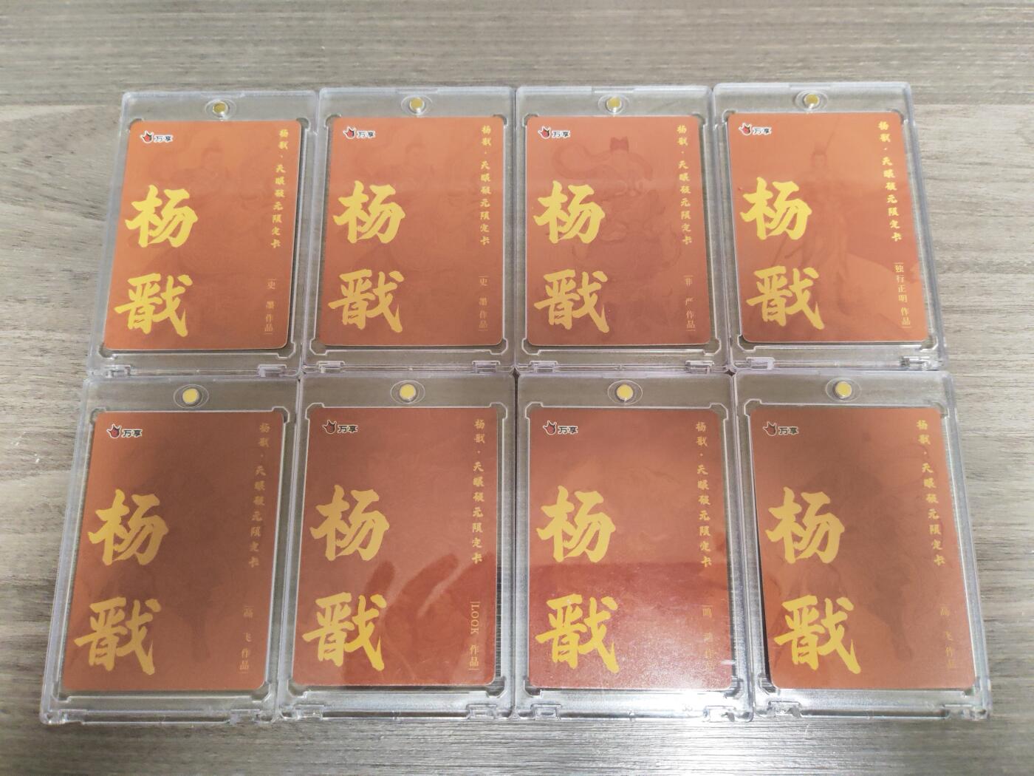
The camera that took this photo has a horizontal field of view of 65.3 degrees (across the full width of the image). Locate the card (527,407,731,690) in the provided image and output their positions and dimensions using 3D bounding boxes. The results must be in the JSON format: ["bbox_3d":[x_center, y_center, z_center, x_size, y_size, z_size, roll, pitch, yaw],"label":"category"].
[{"bbox_3d":[0.036,0.050,0.259,0.063,0.001,0.088,1,76,1],"label":"card"}]

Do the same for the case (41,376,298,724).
[{"bbox_3d":[-0.108,0.050,0.261,0.072,0.008,0.108,0,76,0],"label":"case"}]

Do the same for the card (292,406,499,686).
[{"bbox_3d":[-0.038,0.049,0.260,0.063,0.001,0.088,0,76,1],"label":"card"}]

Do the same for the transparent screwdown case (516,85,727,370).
[{"bbox_3d":[0.036,-0.057,0.286,0.072,0.007,0.108,0,76,1],"label":"transparent screwdown case"}]

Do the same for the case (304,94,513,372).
[{"bbox_3d":[-0.037,-0.057,0.286,0.072,0.007,0.108,0,76,1],"label":"case"}]

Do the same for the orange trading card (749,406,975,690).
[{"bbox_3d":[0.110,0.049,0.258,0.063,0.001,0.088,0,76,0],"label":"orange trading card"}]

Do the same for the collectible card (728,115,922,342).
[{"bbox_3d":[0.109,-0.058,0.285,0.063,0.001,0.088,0,76,1],"label":"collectible card"}]

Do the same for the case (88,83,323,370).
[{"bbox_3d":[-0.108,-0.055,0.287,0.072,0.008,0.108,0,76,0],"label":"case"}]

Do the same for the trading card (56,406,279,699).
[{"bbox_3d":[-0.110,0.051,0.260,0.063,0.001,0.088,0,76,0],"label":"trading card"}]

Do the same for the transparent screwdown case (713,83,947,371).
[{"bbox_3d":[0.107,-0.058,0.285,0.072,0.008,0.108,0,76,1],"label":"transparent screwdown case"}]

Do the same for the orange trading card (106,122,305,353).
[{"bbox_3d":[-0.111,-0.056,0.287,0.063,0.001,0.088,-1,76,0],"label":"orange trading card"}]

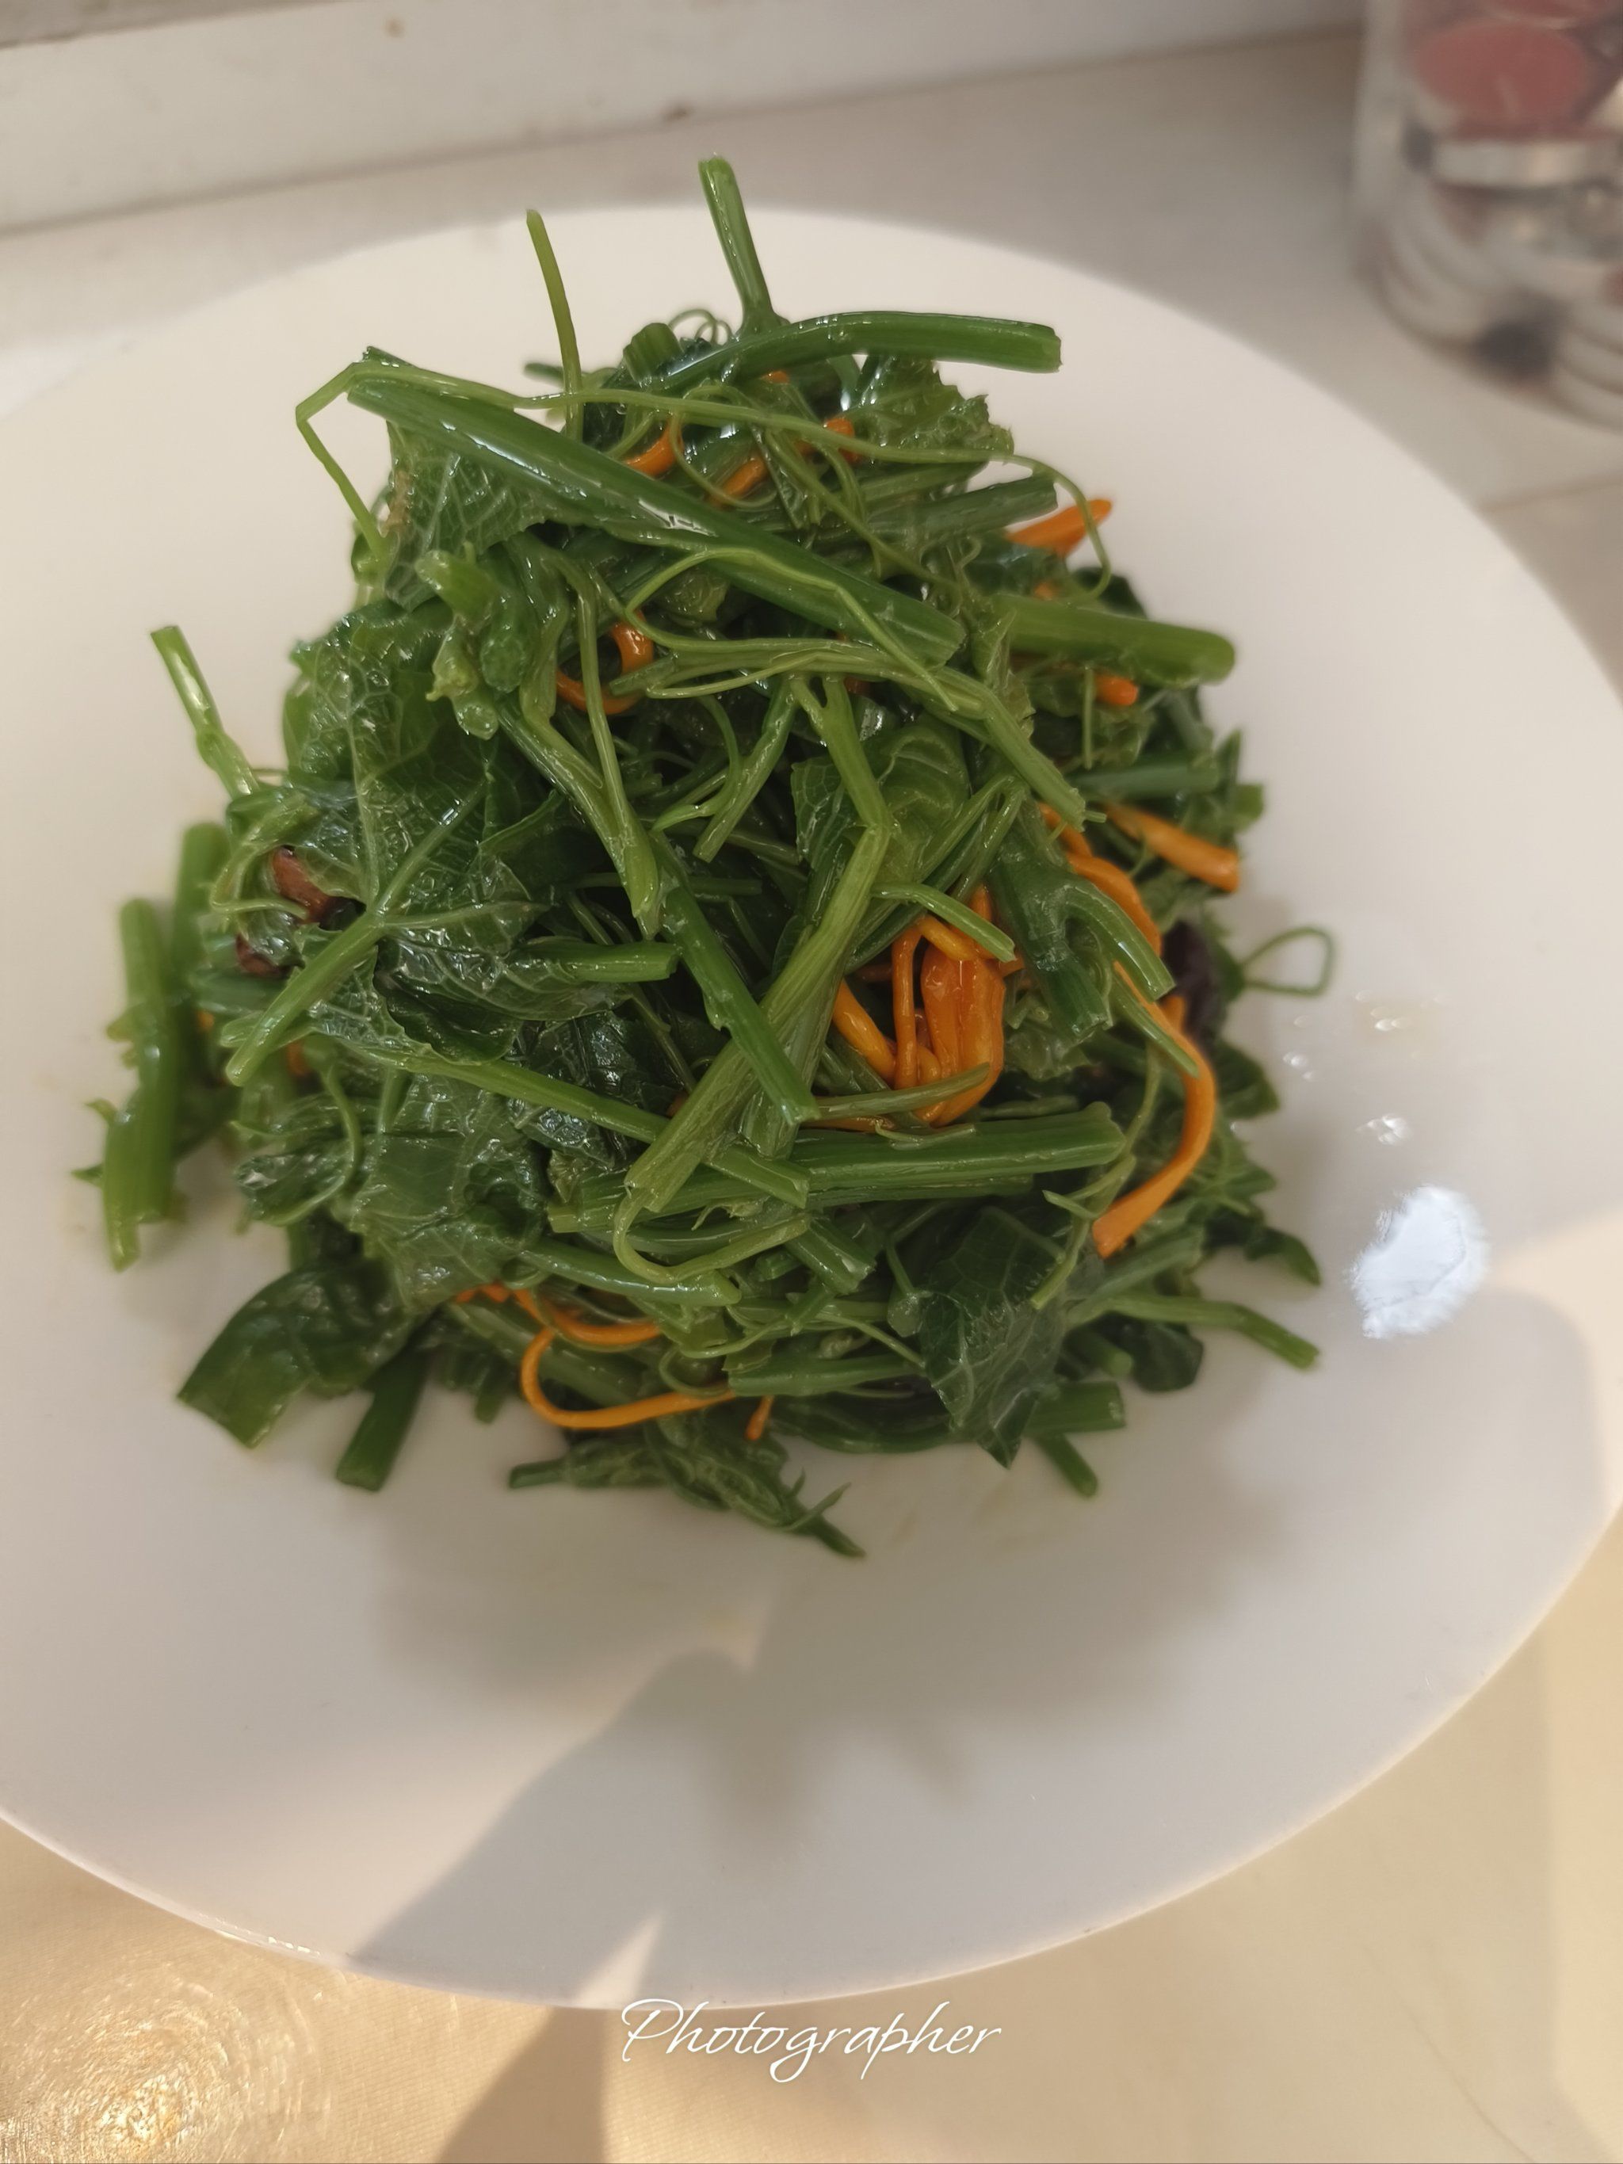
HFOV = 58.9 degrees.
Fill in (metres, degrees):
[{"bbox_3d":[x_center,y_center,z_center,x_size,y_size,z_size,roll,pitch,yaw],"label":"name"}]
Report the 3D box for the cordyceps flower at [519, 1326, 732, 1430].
[{"bbox_3d":[-0.022,0.035,0.169,0.025,0.007,0.011,1,61,-2],"label":"cordyceps flower"}]

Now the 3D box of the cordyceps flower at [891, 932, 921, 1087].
[{"bbox_3d":[0.011,-0.008,0.164,0.003,0.019,0.004,1,18,0],"label":"cordyceps flower"}]

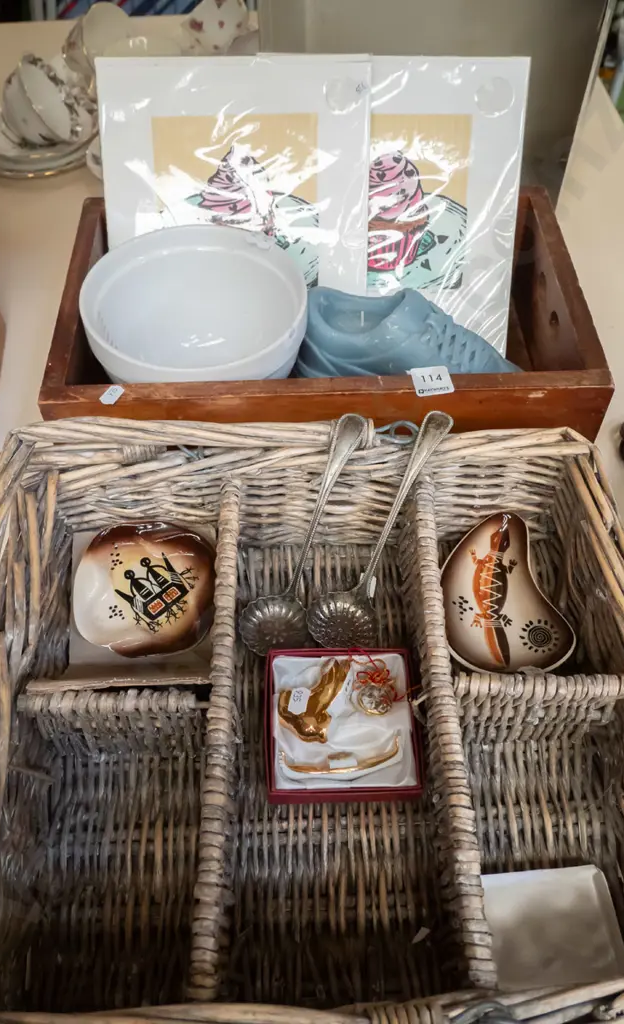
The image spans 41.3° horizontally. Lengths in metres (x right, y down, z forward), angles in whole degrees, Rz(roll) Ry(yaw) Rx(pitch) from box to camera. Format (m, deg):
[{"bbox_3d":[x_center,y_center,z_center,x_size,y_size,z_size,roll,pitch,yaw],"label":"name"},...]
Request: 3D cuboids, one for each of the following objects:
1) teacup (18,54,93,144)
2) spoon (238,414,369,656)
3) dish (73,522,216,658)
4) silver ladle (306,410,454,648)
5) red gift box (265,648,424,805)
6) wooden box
[{"bbox_3d":[-0.299,-0.430,0.889,0.058,0.098,0.098,-19,51,22],"label":"teacup"},{"bbox_3d":[0.001,0.014,0.565,0.045,0.026,0.183,19,74,14],"label":"spoon"},{"bbox_3d":[-0.113,0.056,0.573,0.098,0.022,0.104,-5,59,-3],"label":"dish"},{"bbox_3d":[0.054,0.014,0.565,0.045,0.026,0.189,22,75,16],"label":"silver ladle"},{"bbox_3d":[0.019,0.132,0.517,0.090,0.022,0.091,-1,54,0],"label":"red gift box"},{"bbox_3d":[0.008,-0.149,0.687,0.400,0.102,0.244,-2,54,-1],"label":"wooden box"}]

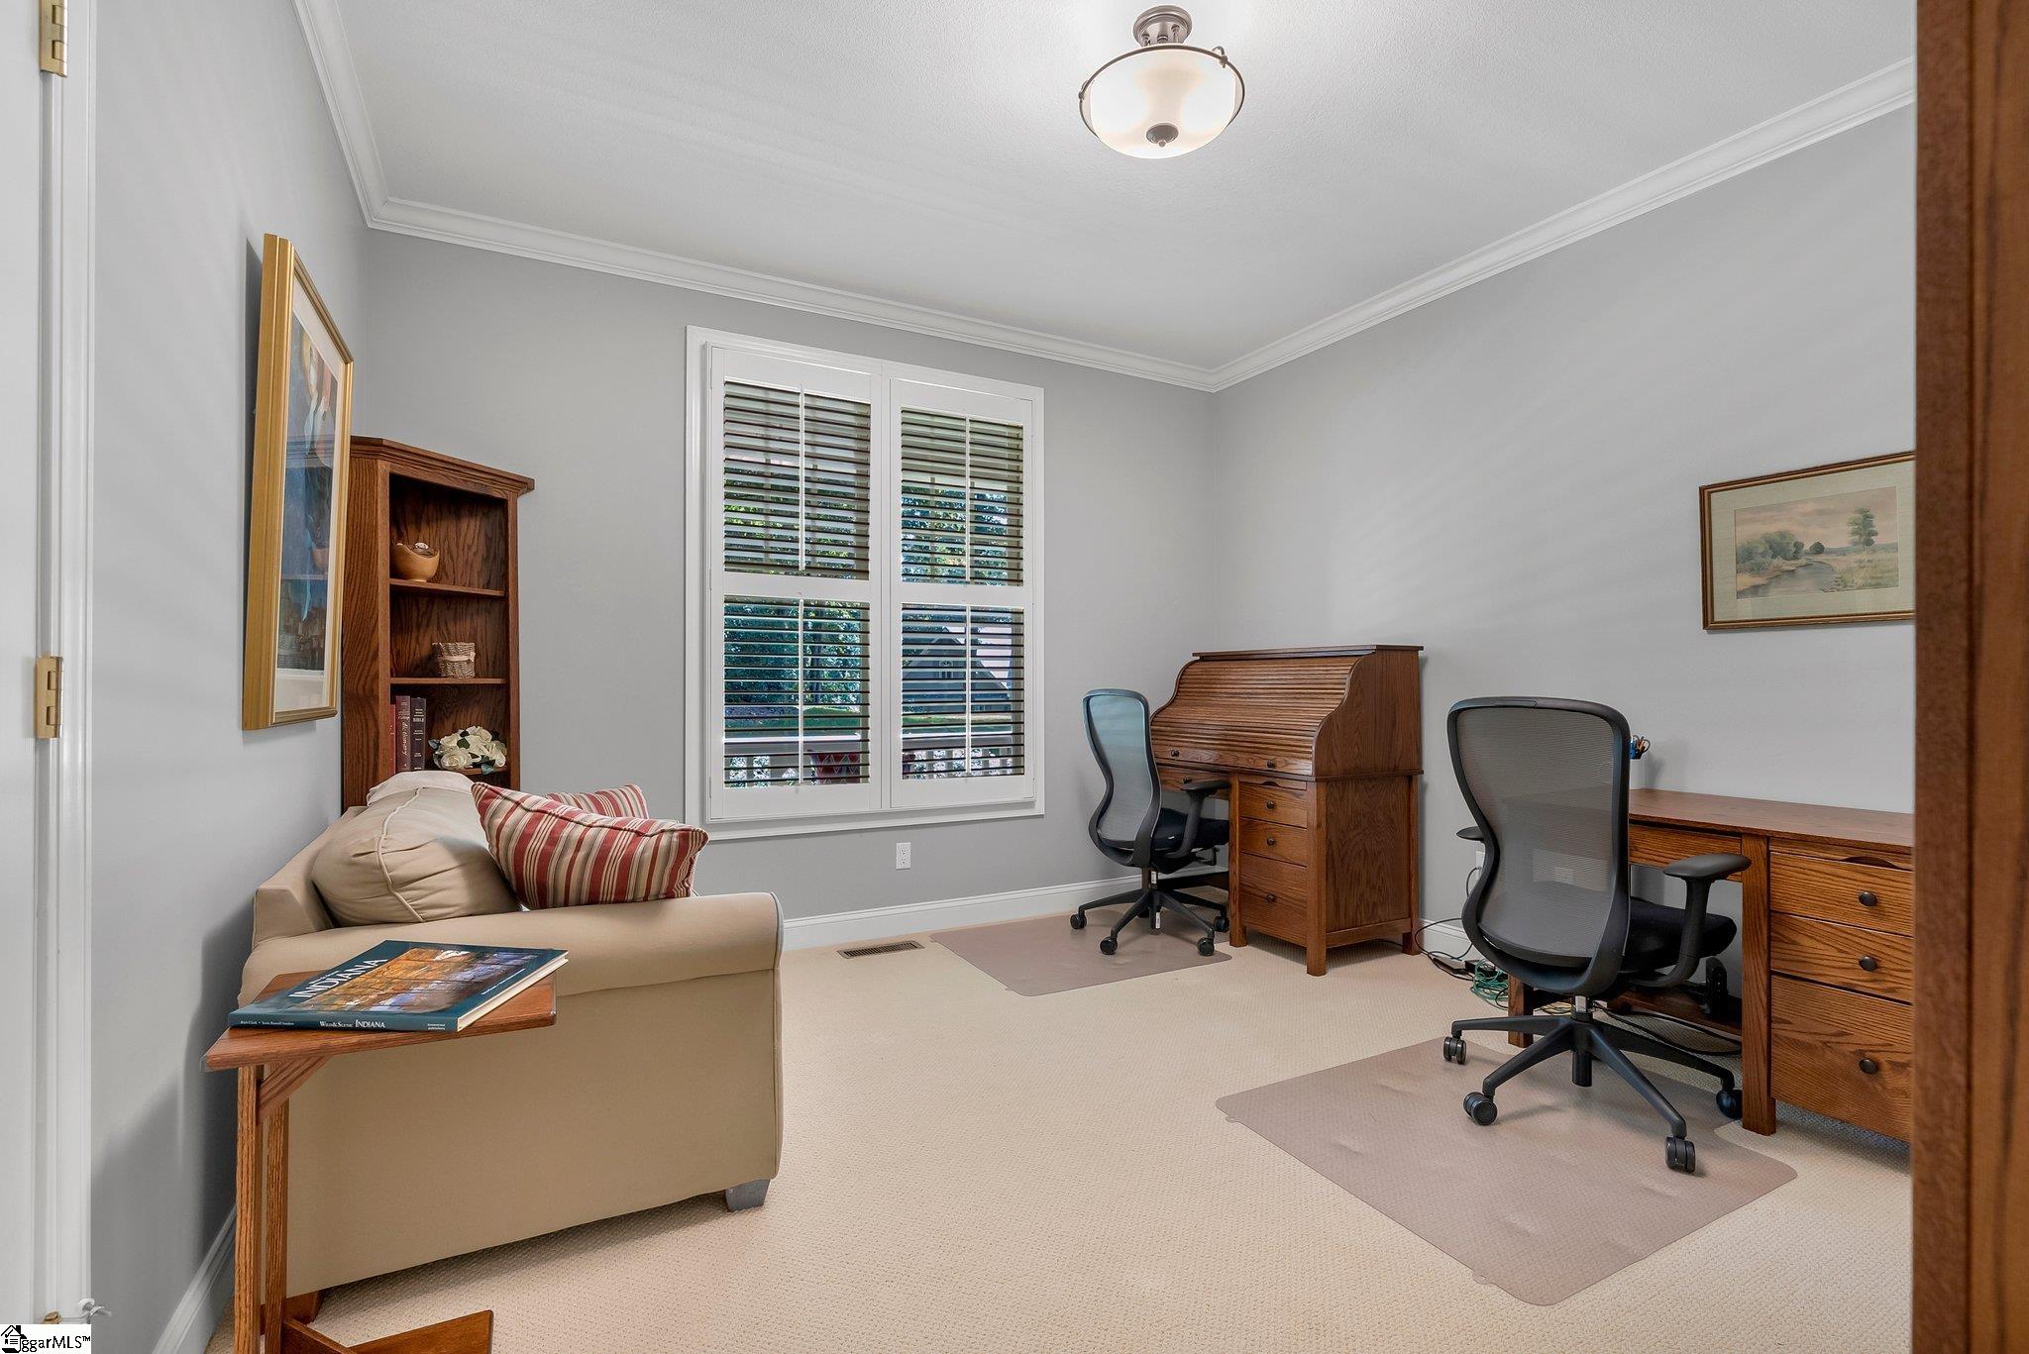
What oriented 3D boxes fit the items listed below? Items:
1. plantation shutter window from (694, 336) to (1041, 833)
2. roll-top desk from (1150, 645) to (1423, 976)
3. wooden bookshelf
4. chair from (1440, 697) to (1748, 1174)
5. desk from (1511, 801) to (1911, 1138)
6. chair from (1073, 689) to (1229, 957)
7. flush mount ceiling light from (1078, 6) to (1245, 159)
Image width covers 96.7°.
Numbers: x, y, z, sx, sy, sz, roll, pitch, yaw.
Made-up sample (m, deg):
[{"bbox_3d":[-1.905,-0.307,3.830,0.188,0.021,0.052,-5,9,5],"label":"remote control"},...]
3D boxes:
[{"bbox_3d":[-0.561,-0.362,3.900,1.580,2.000,0.100,0,0,-29],"label":"plantation shutter window"},{"bbox_3d":[1.138,0.505,4.006,0.635,1.250,1.110,0,0,-29],"label":"roll-top desk"},{"bbox_3d":[-1.980,0.219,2.978,0.430,1.833,0.710,0,0,16],"label":"wooden bookshelf"},{"bbox_3d":[1.465,0.587,2.367,0.670,1.080,0.680,0,0,-31],"label":"chair"},{"bbox_3d":[2.000,0.745,2.431,0.640,0.760,1.120,0,0,-29],"label":"desk"},{"bbox_3d":[0.596,0.591,3.903,0.670,1.080,0.670,0,0,-30],"label":"chair"},{"bbox_3d":[0.369,-1.468,2.245,0.415,0.297,0.415,0,0,0],"label":"flush mount ceiling light"}]

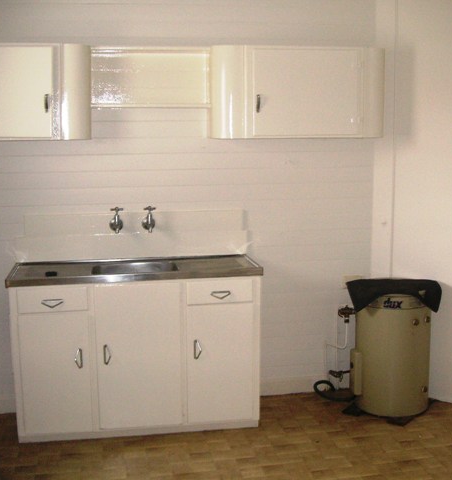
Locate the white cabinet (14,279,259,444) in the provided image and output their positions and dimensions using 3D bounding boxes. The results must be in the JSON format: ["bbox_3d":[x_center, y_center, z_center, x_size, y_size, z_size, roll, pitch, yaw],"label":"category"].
[{"bbox_3d":[-0.500,0.613,3.870,1.320,0.862,0.450,-2,9,-10],"label":"white cabinet"}]

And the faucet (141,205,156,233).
[{"bbox_3d":[-0.442,-0.117,3.901,0.078,0.145,0.115,-2,9,-10],"label":"faucet"}]

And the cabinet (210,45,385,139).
[{"bbox_3d":[0.408,-0.826,3.866,0.985,0.490,0.320,-2,9,-10],"label":"cabinet"}]

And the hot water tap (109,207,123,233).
[{"bbox_3d":[-0.622,-0.113,3.868,0.078,0.145,0.115,-2,9,-10],"label":"hot water tap"}]

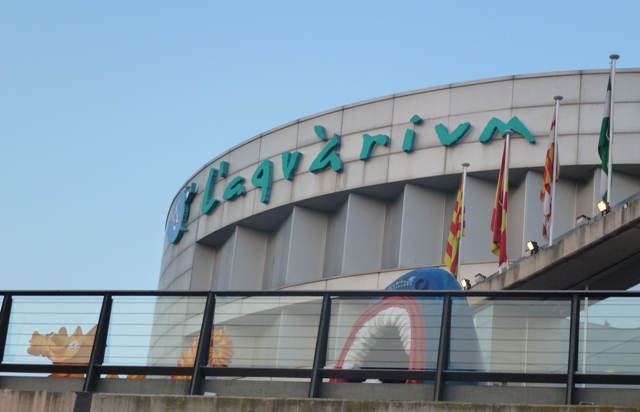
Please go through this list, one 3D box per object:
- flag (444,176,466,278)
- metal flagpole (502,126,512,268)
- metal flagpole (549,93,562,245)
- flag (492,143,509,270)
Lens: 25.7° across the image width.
[{"bbox_3d":[2.970,0.415,30.647,0.401,2.421,0.280,4,-16,6],"label":"flag"},{"bbox_3d":[3.722,-0.064,28.240,0.190,3.021,0.190,3,-16,7],"label":"metal flagpole"},{"bbox_3d":[4.371,-0.619,26.104,0.190,2.974,0.190,3,-16,9],"label":"metal flagpole"},{"bbox_3d":[3.667,-0.060,28.246,0.372,2.744,0.280,3,-16,7],"label":"flag"}]

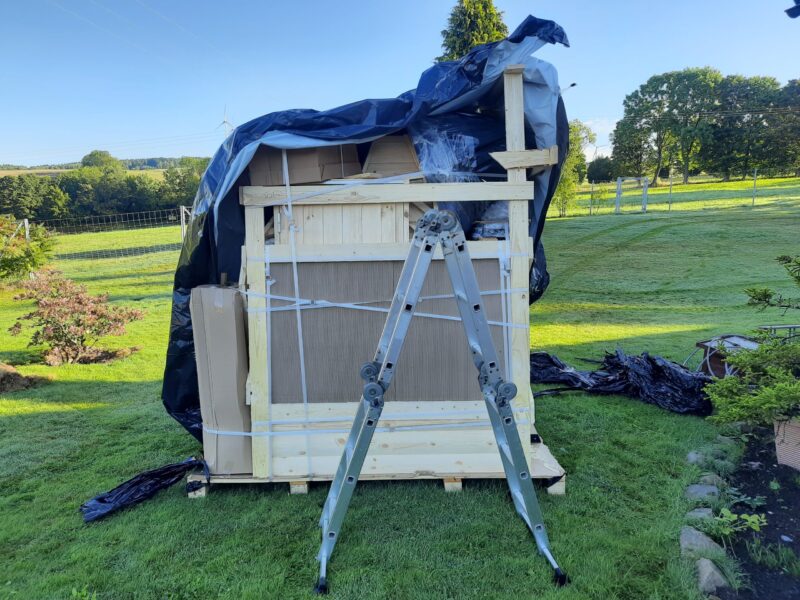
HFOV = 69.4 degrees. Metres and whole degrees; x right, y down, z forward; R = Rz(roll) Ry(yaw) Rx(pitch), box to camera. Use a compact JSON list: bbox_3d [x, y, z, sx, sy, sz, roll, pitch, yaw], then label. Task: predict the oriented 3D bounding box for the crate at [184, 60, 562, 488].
[{"bbox_3d":[-0.152,-0.129,3.823,2.230,2.440,1.200,-1,9,-1],"label":"crate"}]

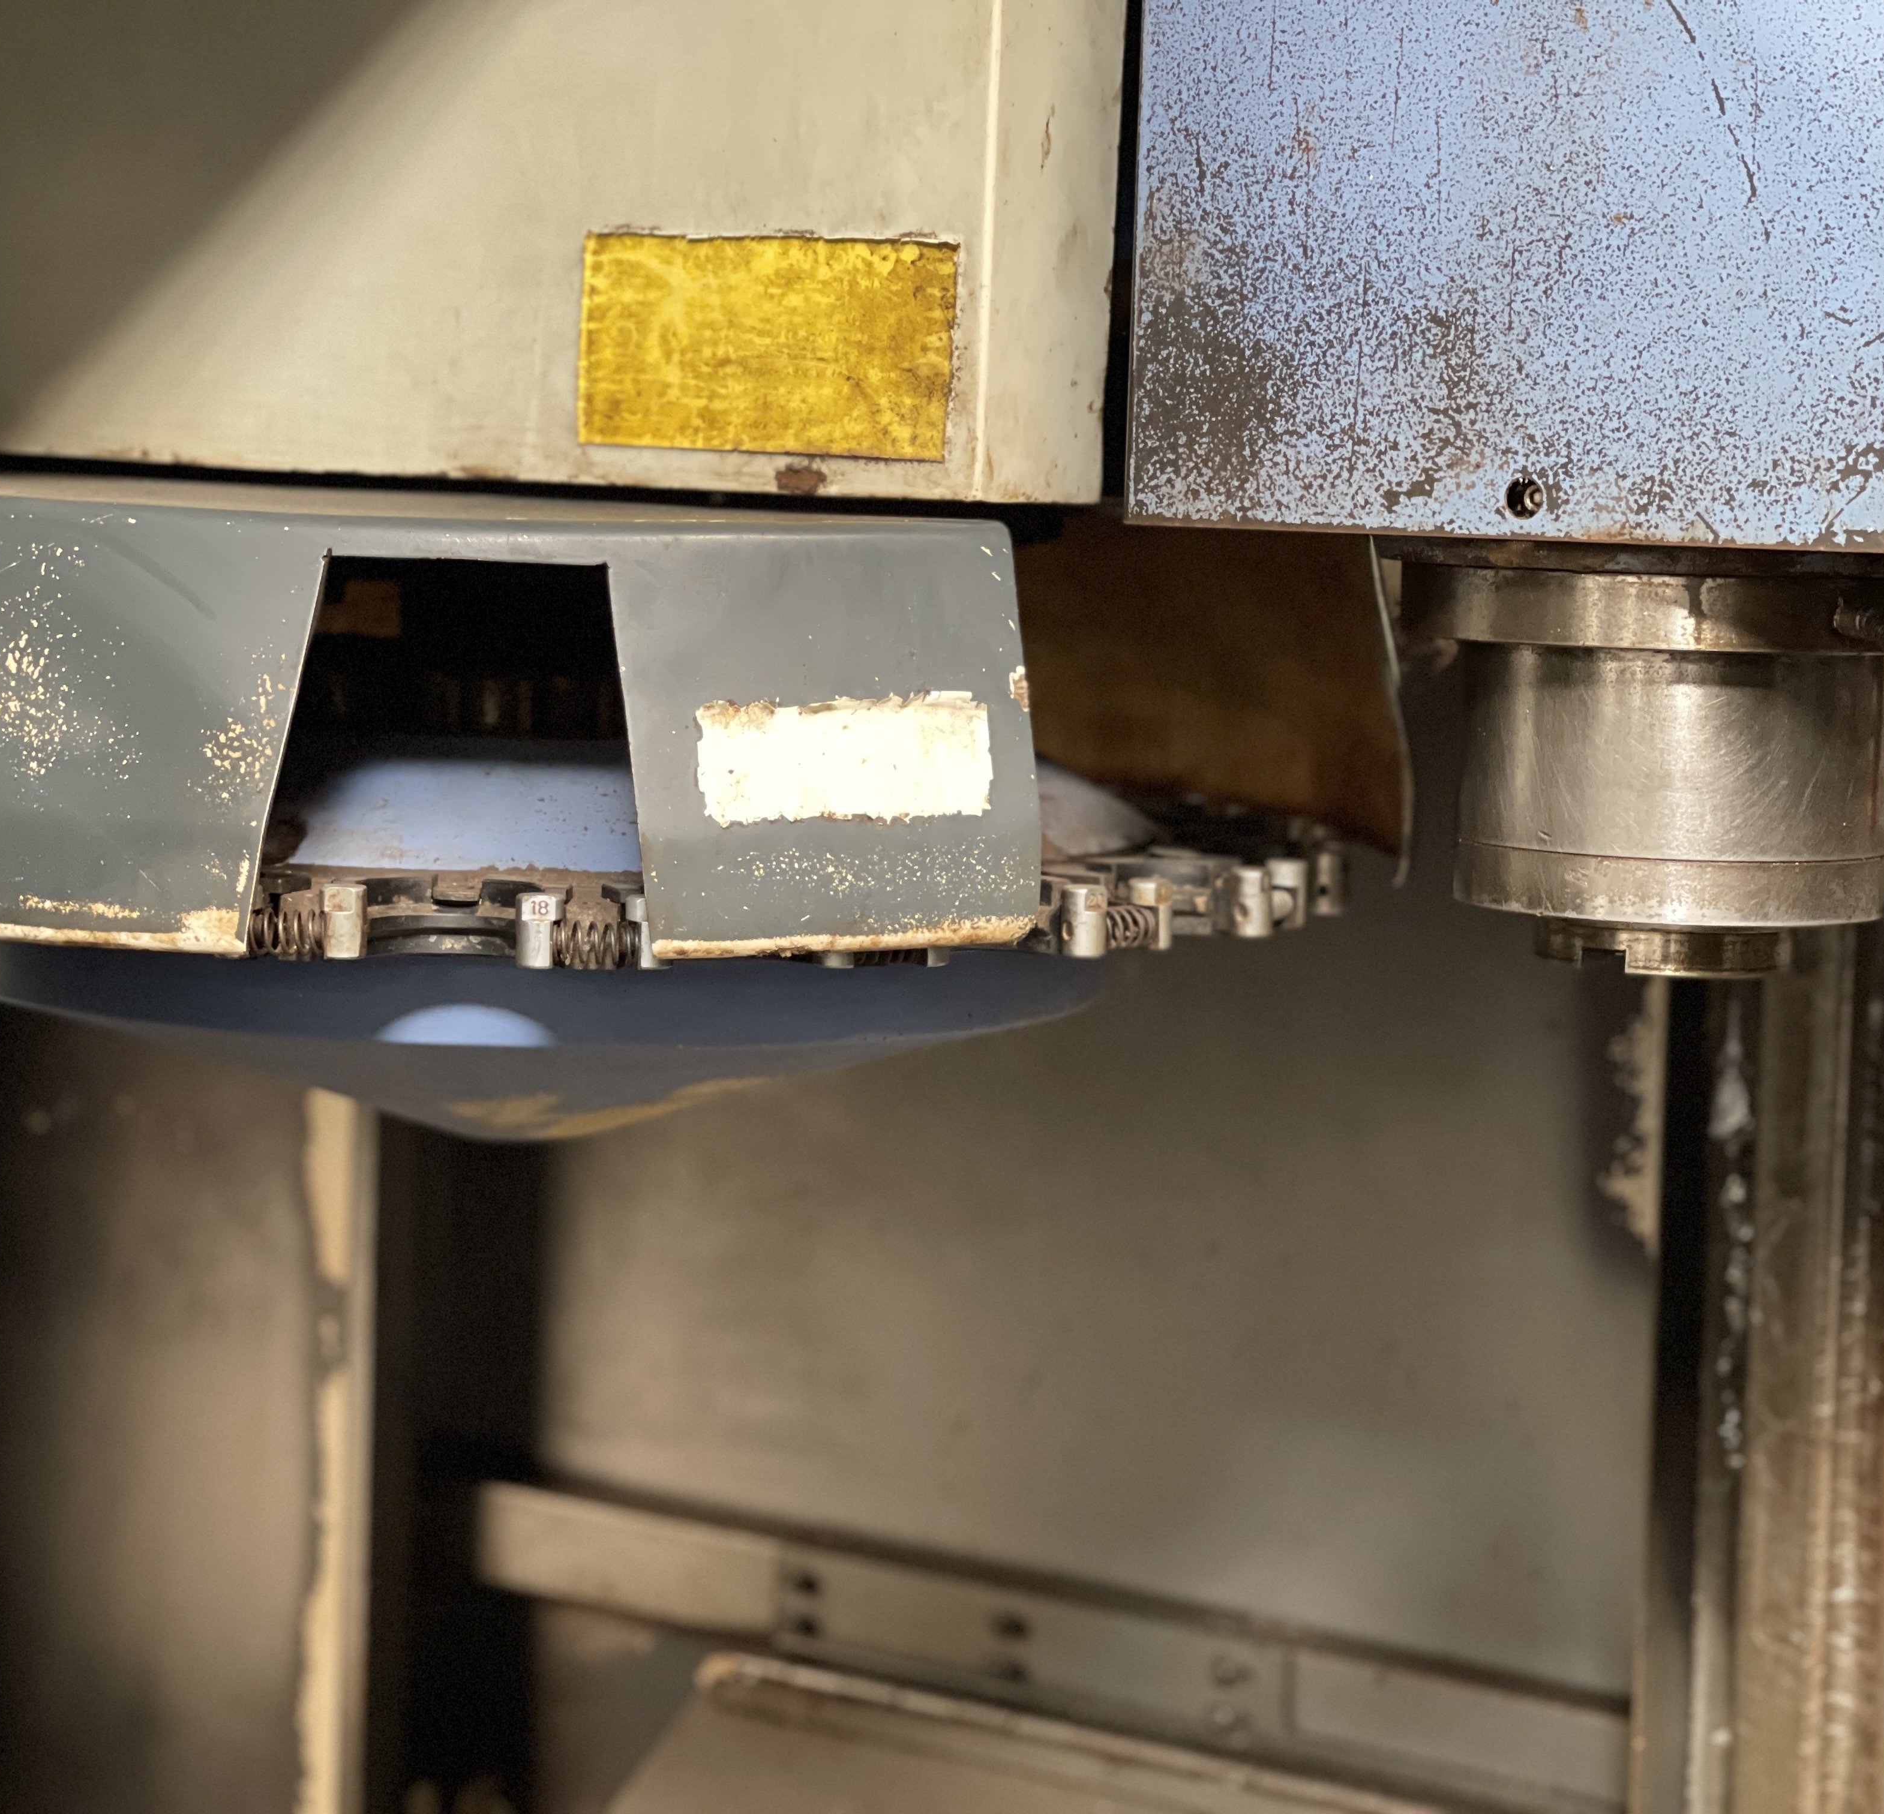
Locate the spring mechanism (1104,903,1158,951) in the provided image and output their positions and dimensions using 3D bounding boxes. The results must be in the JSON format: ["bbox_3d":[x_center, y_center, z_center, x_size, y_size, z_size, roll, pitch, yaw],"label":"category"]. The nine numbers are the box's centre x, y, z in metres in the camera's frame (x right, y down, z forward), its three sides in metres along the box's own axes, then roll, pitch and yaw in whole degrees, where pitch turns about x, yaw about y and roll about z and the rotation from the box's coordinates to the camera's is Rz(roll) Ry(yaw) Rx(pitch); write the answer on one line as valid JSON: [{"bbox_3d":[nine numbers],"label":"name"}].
[{"bbox_3d":[0.066,0.007,1.590,0.017,0.017,0.027,8,8,44],"label":"spring mechanism"}]

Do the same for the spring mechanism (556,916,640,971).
[{"bbox_3d":[-0.115,0.013,1.500,0.029,0.017,0.017,1,6,-10],"label":"spring mechanism"}]

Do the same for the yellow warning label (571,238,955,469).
[{"bbox_3d":[-0.058,-0.183,1.460,0.137,0.070,0.002,5,7,26],"label":"yellow warning label"}]

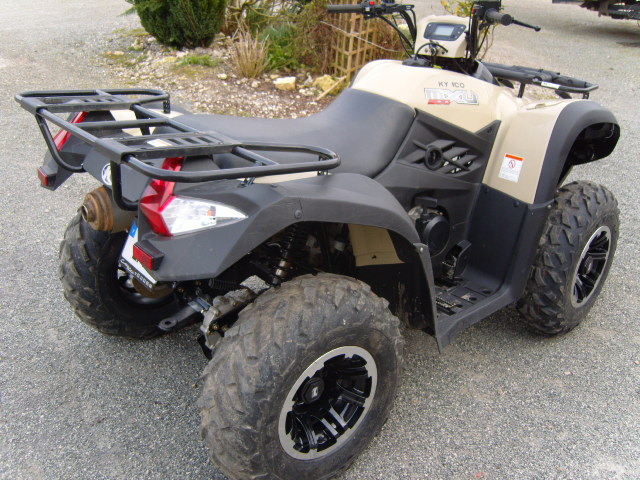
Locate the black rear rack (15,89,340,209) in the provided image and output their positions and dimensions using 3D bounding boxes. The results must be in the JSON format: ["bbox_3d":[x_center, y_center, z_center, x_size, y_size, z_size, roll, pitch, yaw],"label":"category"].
[{"bbox_3d":[-0.434,-0.264,1.769,0.510,0.192,1.024,-18,31,-35],"label":"black rear rack"}]

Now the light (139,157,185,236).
[{"bbox_3d":[-0.333,-0.104,1.479,0.130,0.145,0.140,-18,31,-35],"label":"light"}]

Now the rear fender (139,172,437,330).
[{"bbox_3d":[-0.042,0.092,1.755,0.890,0.605,0.310,-18,31,-35],"label":"rear fender"}]

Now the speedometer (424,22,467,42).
[{"bbox_3d":[0.455,-0.752,2.342,0.148,0.070,0.030,21,-7,37],"label":"speedometer"}]

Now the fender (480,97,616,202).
[{"bbox_3d":[0.889,-0.356,2.385,0.670,0.340,0.310,-18,31,-35],"label":"fender"}]

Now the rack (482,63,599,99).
[{"bbox_3d":[0.766,-0.670,2.661,0.340,0.080,0.800,-18,31,-35],"label":"rack"}]

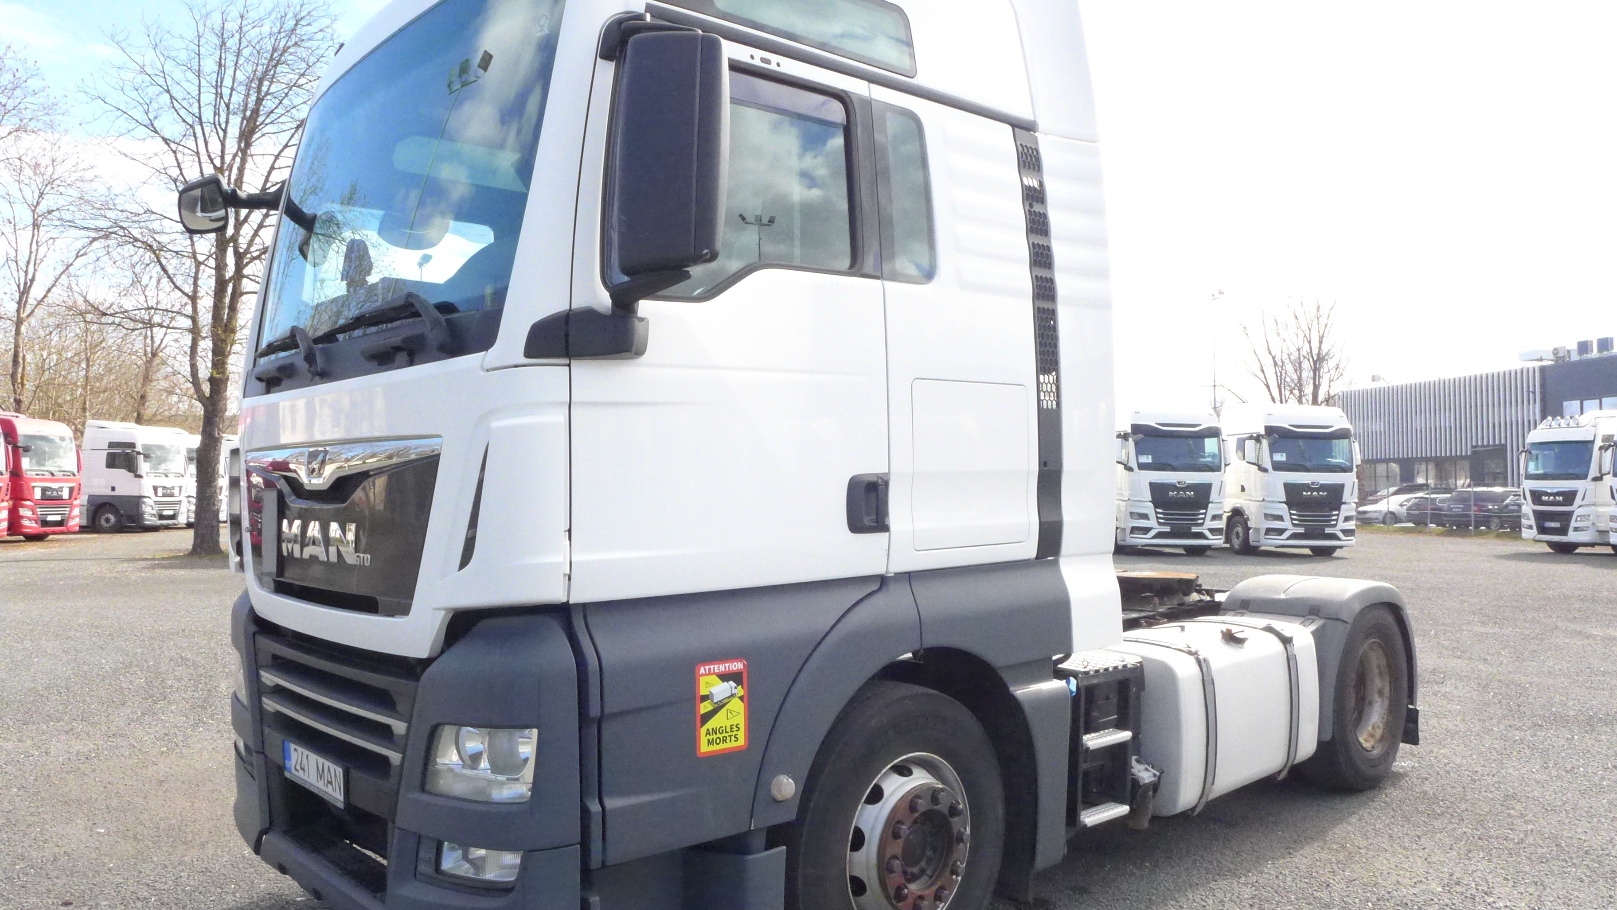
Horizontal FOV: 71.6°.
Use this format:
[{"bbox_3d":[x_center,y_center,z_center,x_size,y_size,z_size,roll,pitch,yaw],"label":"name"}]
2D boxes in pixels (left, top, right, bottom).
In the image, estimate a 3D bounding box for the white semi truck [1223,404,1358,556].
[{"bbox_3d":[12.488,0.743,31.092,2.520,3.930,5.900,0,-1,-3],"label":"white semi truck"}]

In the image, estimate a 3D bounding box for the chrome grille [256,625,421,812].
[{"bbox_3d":[-1.531,0.818,3.600,0.170,0.430,1.230,1,-2,-43],"label":"chrome grille"}]

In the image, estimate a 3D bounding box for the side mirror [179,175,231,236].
[{"bbox_3d":[-2.352,-0.973,4.354,0.100,0.250,0.200,18,11,40],"label":"side mirror"}]

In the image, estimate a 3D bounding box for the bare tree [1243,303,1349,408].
[{"bbox_3d":[24.000,-2.000,55.000,5.000,10.900,5.000,0,-1,0],"label":"bare tree"}]

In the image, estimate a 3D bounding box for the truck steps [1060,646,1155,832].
[{"bbox_3d":[1.108,1.151,4.568,0.460,0.620,0.320,1,-2,-43],"label":"truck steps"}]

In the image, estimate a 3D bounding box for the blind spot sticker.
[{"bbox_3d":[-0.233,0.690,3.061,0.170,0.250,0.010,1,-2,-43],"label":"blind spot sticker"}]

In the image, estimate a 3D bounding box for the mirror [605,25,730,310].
[{"bbox_3d":[-0.361,-0.715,2.820,0.180,0.640,0.280,1,-2,-43],"label":"mirror"}]

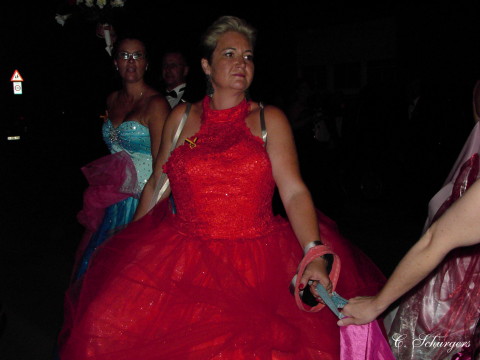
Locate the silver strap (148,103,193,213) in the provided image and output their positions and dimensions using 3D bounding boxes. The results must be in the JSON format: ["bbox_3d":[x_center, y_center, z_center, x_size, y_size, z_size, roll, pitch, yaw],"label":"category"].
[{"bbox_3d":[-0.237,-0.080,2.020,0.145,0.370,0.140,1,7,6],"label":"silver strap"}]

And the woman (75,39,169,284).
[{"bbox_3d":[-0.610,0.117,3.140,0.620,1.700,0.500,3,9,23],"label":"woman"}]

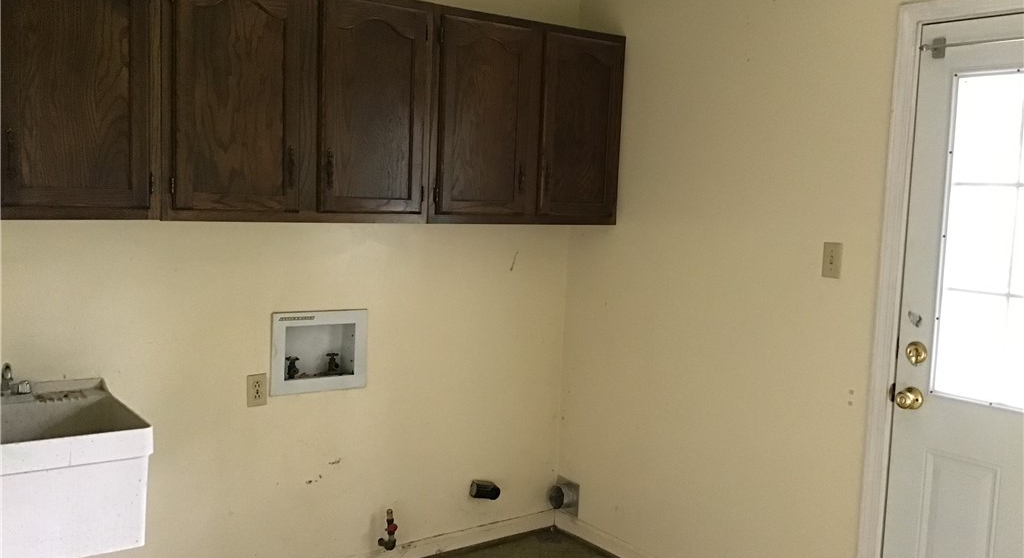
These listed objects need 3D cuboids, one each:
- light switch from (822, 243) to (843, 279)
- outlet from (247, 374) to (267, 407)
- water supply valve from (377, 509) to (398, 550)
[{"bbox_3d":[1.032,-0.060,2.965,0.014,0.114,0.070,-2,7,-36],"label":"light switch"},{"bbox_3d":[-0.901,0.397,3.253,0.070,0.114,0.010,-2,7,-36],"label":"outlet"},{"bbox_3d":[-0.483,0.971,3.581,0.048,0.168,0.094,-2,7,-36],"label":"water supply valve"}]

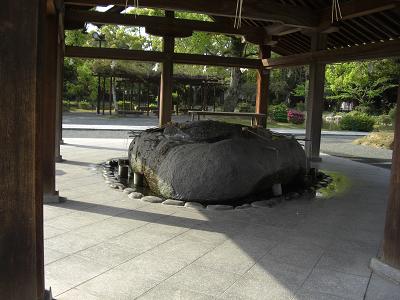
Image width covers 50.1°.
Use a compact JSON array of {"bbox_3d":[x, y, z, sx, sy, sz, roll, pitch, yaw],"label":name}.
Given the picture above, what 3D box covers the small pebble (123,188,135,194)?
[{"bbox_3d":[-1.124,0.659,6.816,0.200,0.085,0.180,7,8,35],"label":"small pebble"}]

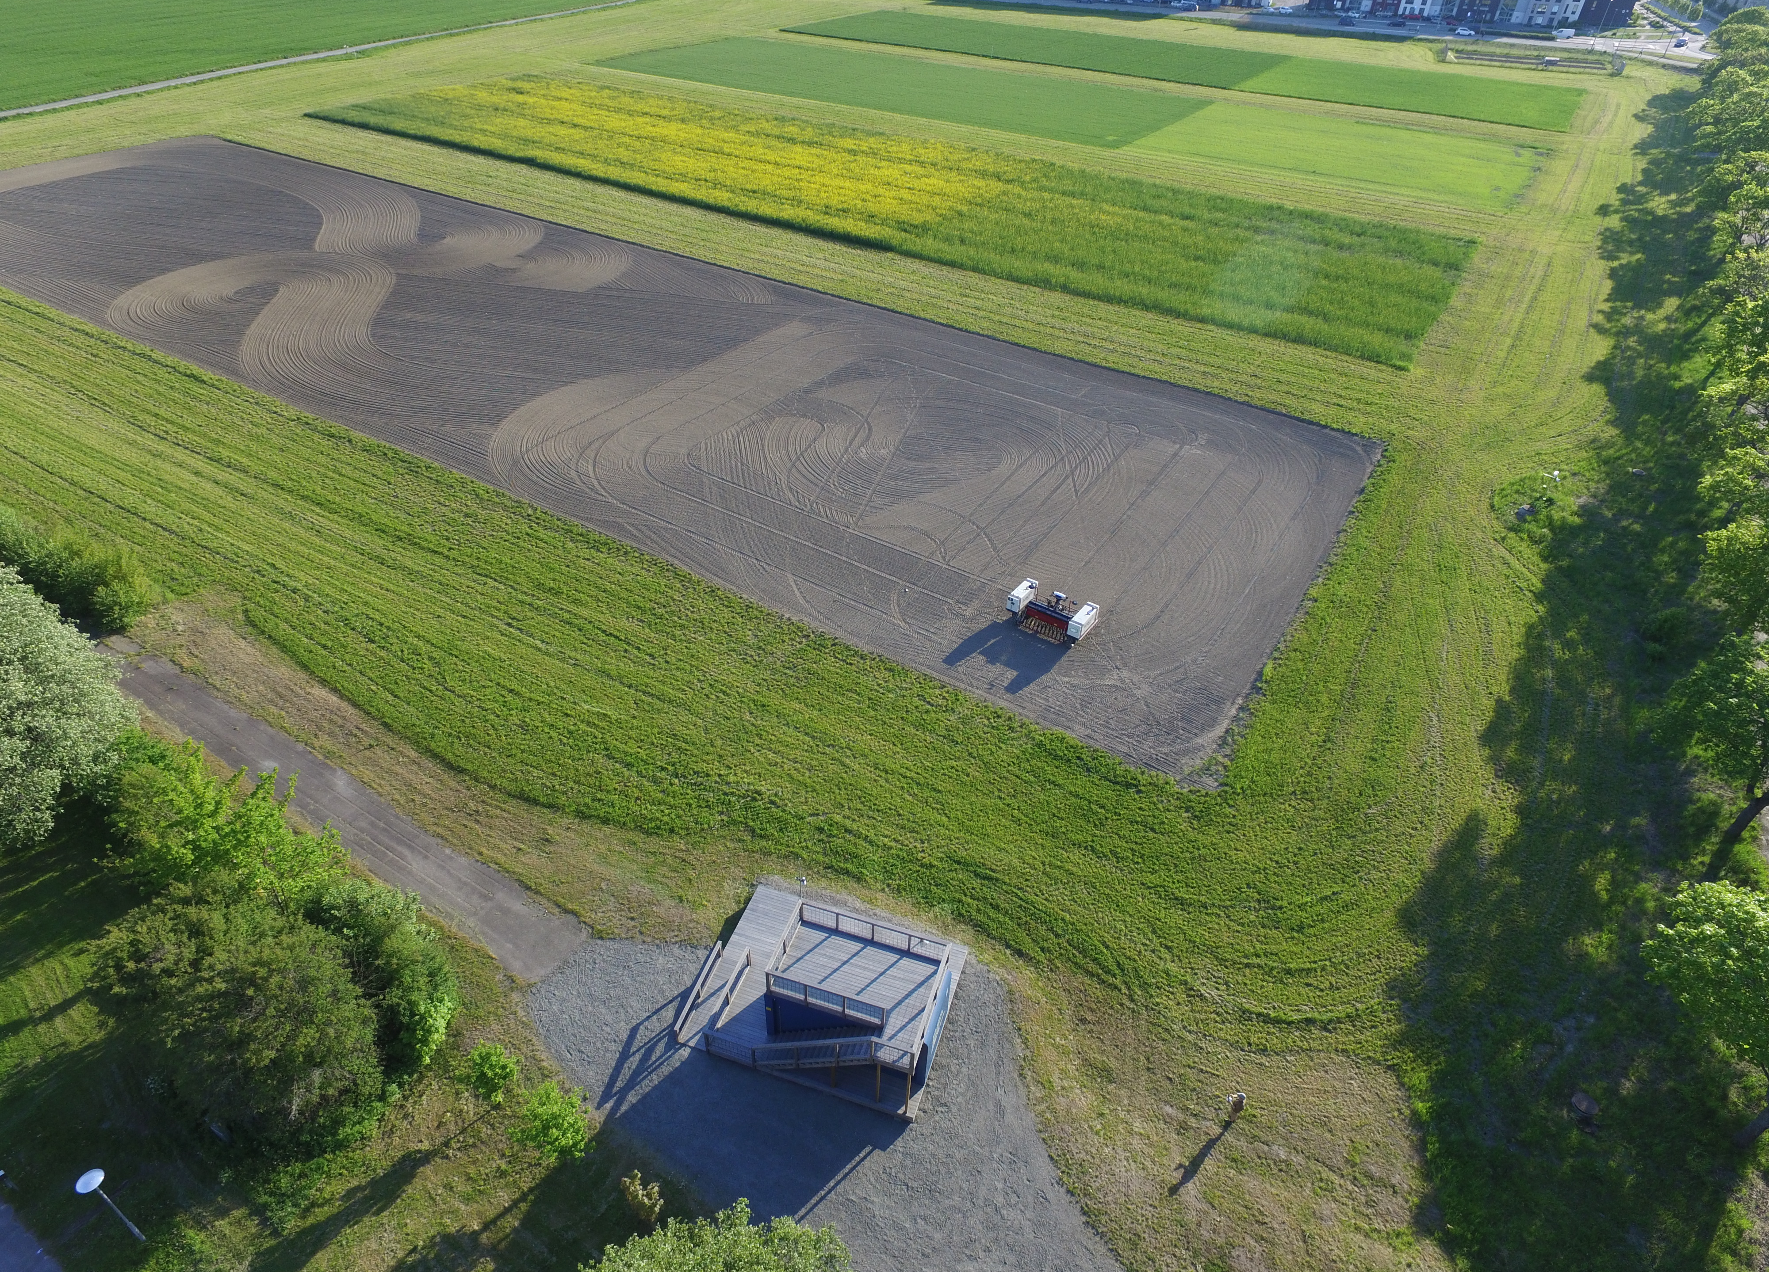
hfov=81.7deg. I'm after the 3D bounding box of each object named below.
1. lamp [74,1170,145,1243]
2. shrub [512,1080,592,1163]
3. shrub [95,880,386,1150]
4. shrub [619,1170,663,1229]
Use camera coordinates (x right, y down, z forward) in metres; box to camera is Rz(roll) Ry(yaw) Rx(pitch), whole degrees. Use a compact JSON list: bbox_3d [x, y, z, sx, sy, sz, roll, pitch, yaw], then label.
[{"bbox_3d":[-22.947,17.314,30.577,0.780,3.850,0.780,1,37,0],"label":"lamp"},{"bbox_3d":[-10.812,15.960,32.977,2.500,3.600,2.500,1,37,0],"label":"shrub"},{"bbox_3d":[-21.582,12.438,34.258,8.800,7.200,8.800,1,37,0],"label":"shrub"},{"bbox_3d":[-7.413,17.457,31.542,1.300,3.100,1.300,1,37,0],"label":"shrub"}]

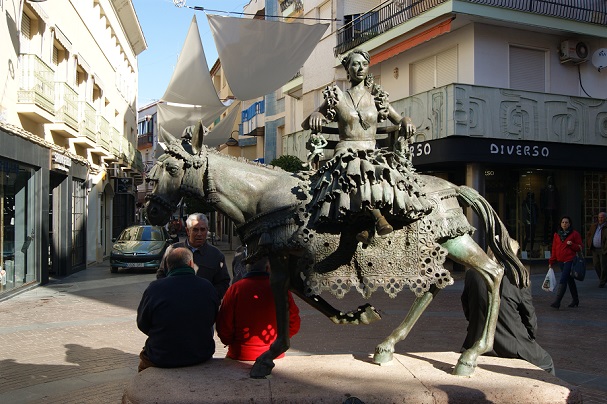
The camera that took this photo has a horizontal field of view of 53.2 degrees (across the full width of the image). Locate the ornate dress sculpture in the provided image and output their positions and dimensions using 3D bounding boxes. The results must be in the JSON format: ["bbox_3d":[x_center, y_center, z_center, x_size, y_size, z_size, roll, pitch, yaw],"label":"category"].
[{"bbox_3d":[0.430,-0.380,4.080,0.880,1.330,0.720,0,-1,-10],"label":"ornate dress sculpture"}]

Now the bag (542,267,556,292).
[{"bbox_3d":[4.580,1.430,11.250,0.270,0.460,0.150,-1,-1,30],"label":"bag"}]

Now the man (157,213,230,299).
[{"bbox_3d":[-0.860,0.950,4.800,0.570,1.700,0.360,0,-1,-13],"label":"man"}]

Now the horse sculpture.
[{"bbox_3d":[0.260,0.310,4.180,2.660,1.710,0.660,0,-1,-4],"label":"horse sculpture"}]

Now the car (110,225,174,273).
[{"bbox_3d":[-5.360,1.530,20.300,1.700,1.430,3.830,0,-1,-9],"label":"car"}]

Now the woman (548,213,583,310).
[{"bbox_3d":[4.830,1.115,11.200,0.660,1.680,0.560,1,-1,-40],"label":"woman"}]

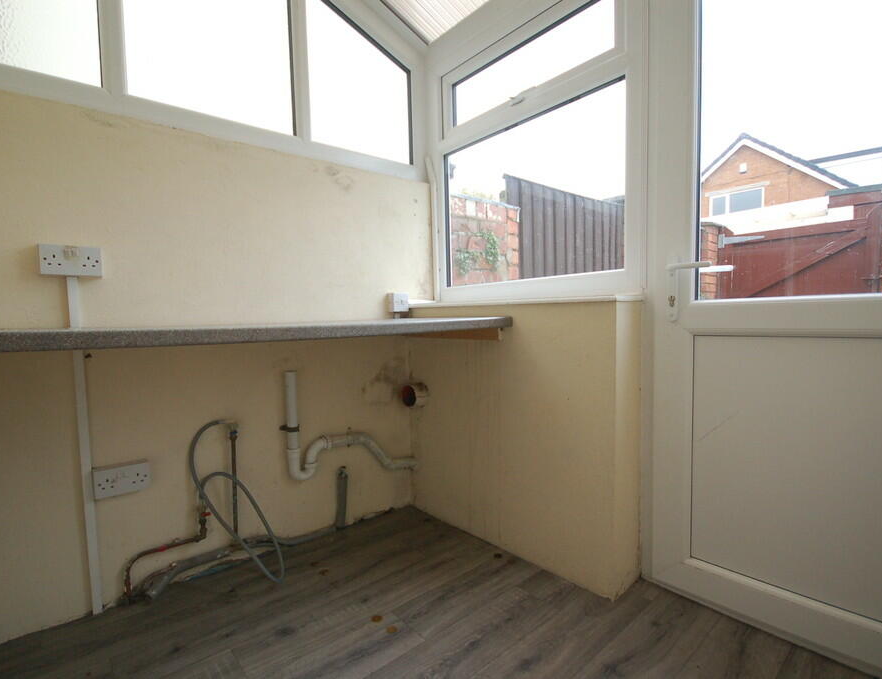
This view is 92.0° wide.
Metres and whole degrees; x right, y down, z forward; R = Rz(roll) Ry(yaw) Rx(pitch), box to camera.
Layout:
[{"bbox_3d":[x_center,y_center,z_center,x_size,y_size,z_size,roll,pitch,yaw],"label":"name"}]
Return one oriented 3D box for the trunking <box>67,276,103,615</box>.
[{"bbox_3d":[-1.136,0.350,1.360,0.025,1.092,0.017,-4,4,-37],"label":"trunking"}]

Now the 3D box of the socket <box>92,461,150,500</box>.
[{"bbox_3d":[-1.054,0.461,1.409,0.145,0.087,0.045,-3,4,-37],"label":"socket"}]

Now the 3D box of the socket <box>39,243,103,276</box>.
[{"bbox_3d":[-1.139,-0.239,1.314,0.145,0.087,0.045,-3,4,-37],"label":"socket"}]

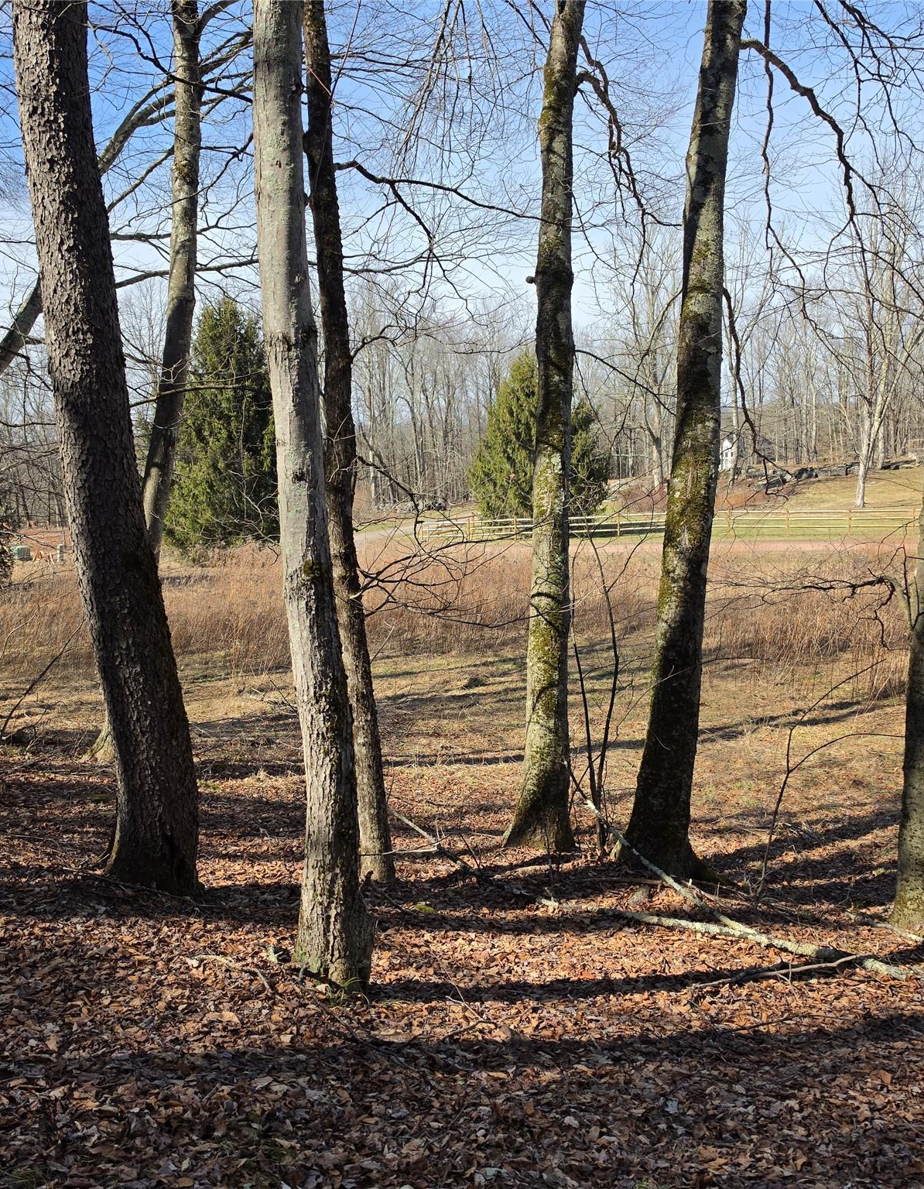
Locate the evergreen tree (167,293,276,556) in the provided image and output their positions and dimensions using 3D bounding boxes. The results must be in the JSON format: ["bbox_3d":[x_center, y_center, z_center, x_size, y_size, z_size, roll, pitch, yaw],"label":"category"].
[{"bbox_3d":[-9.260,-6.690,42.000,5.200,10.300,5.200,0,4,0],"label":"evergreen tree"}]

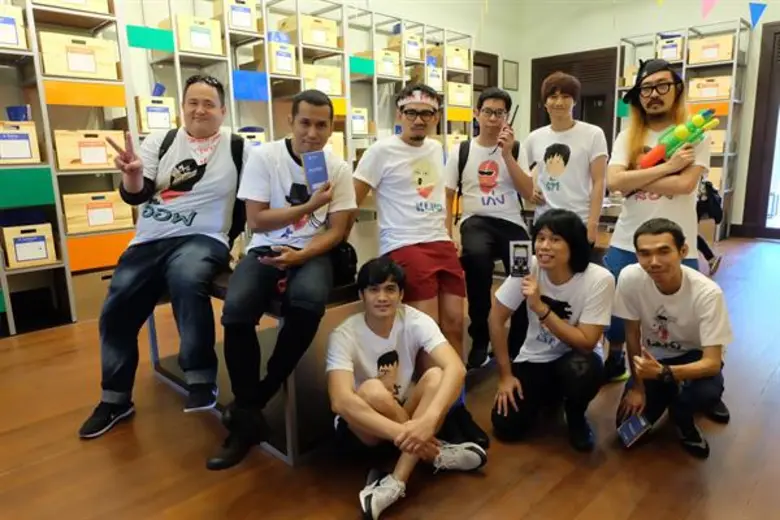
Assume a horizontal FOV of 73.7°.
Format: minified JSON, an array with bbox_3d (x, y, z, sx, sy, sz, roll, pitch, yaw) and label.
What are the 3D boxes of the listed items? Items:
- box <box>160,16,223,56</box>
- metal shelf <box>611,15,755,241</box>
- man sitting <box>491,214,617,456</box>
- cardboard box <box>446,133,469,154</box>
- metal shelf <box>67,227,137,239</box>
[{"bbox_3d":[-1.890,-2.087,4.940,0.413,0.303,0.400,-12,15,-44],"label":"box"},{"bbox_3d":[4.348,-1.885,7.957,1.612,2.976,0.589,9,15,44],"label":"metal shelf"},{"bbox_3d":[0.752,0.276,2.462,0.580,1.020,0.600,2,12,17],"label":"man sitting"},{"bbox_3d":[0.810,-1.681,7.751,0.459,0.325,0.515,9,15,44],"label":"cardboard box"},{"bbox_3d":[-2.515,-0.268,4.426,0.508,0.030,0.546,10,16,44],"label":"metal shelf"}]

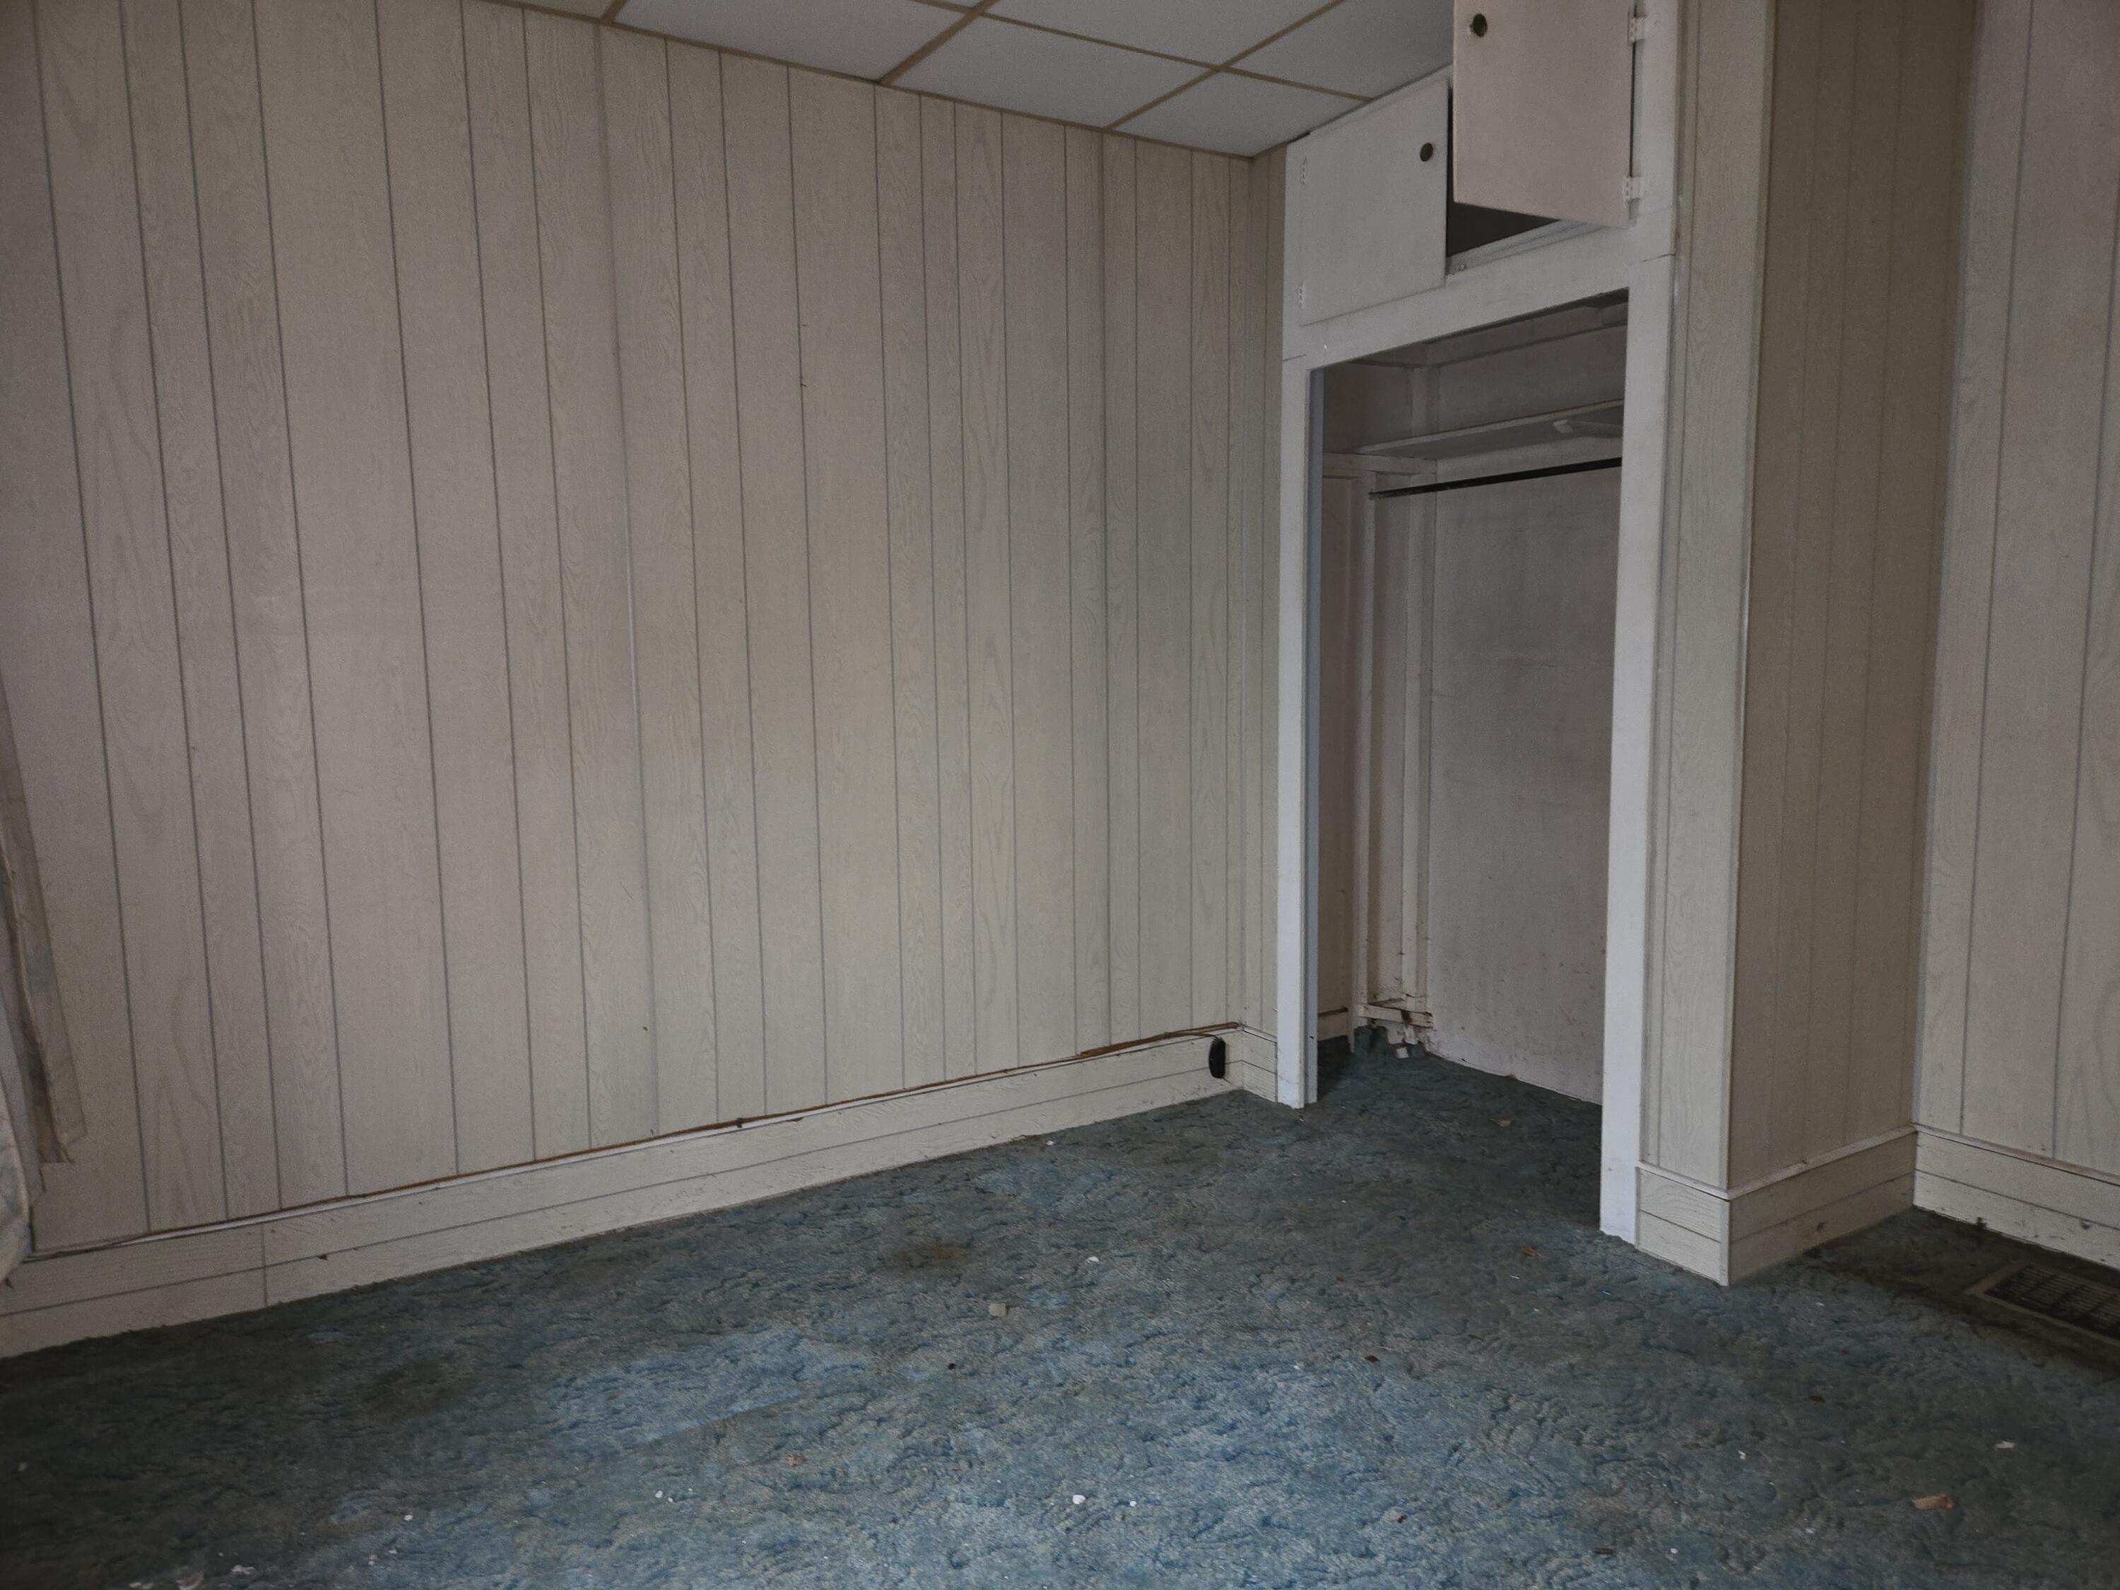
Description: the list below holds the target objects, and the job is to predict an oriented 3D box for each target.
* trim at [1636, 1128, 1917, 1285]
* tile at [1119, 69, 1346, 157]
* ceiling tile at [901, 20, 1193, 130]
[{"bbox_3d":[1.544,0.843,3.011,0.661,0.181,0.207,-5,8,-30],"label":"trim"},{"bbox_3d":[0.430,-1.654,3.420,0.436,0.020,0.418,-5,8,-30],"label":"tile"},{"bbox_3d":[-0.027,-1.615,3.151,0.593,0.020,0.418,-5,8,-30],"label":"ceiling tile"}]

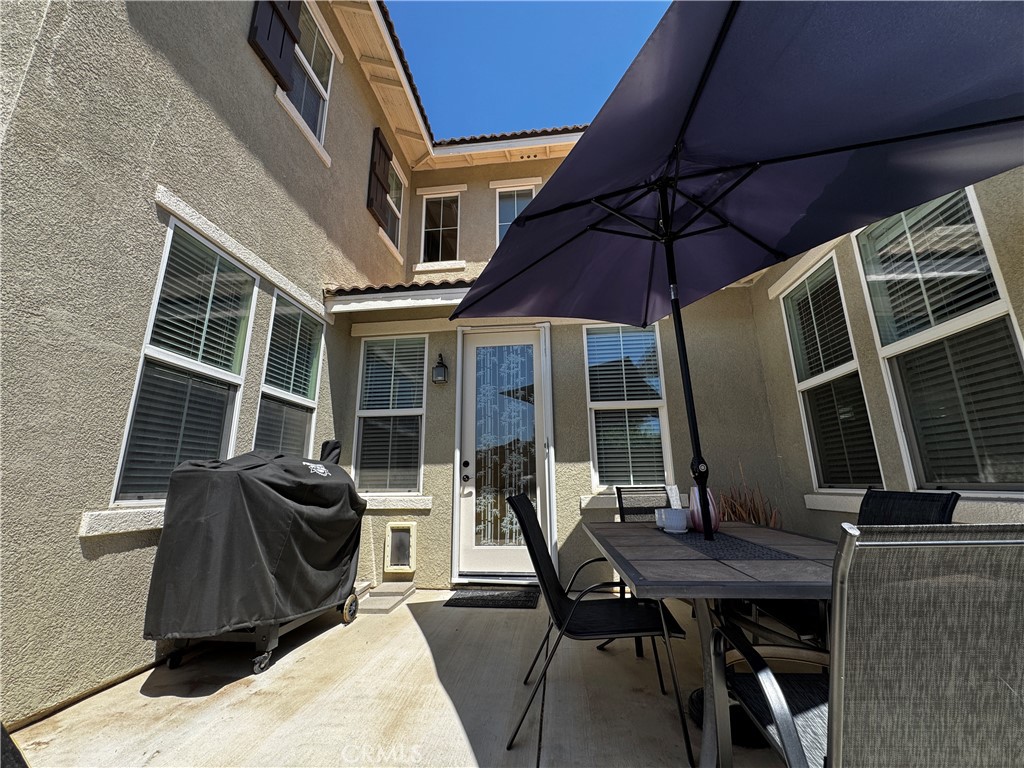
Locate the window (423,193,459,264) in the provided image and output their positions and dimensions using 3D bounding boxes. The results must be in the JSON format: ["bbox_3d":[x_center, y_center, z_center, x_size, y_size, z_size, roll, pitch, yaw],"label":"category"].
[{"bbox_3d":[-1.155,-2.546,6.743,0.600,1.200,0.100,-2,-14,6],"label":"window"}]

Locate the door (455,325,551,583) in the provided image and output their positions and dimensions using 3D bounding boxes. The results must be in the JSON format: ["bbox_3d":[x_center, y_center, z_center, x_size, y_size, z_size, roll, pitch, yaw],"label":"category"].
[{"bbox_3d":[-0.081,0.594,4.200,0.970,2.500,0.100,-2,-14,6],"label":"door"}]

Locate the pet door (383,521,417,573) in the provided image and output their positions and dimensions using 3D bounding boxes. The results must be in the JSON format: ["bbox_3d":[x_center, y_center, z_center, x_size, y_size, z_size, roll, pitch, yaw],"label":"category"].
[{"bbox_3d":[-1.081,1.580,4.025,0.310,0.465,0.060,-2,-14,6],"label":"pet door"}]

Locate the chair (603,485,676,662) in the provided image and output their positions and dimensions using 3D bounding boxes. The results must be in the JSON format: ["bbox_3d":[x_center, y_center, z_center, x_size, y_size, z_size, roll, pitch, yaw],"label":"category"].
[{"bbox_3d":[1.018,1.176,2.801,0.530,0.930,0.700,-2,-14,6],"label":"chair"}]

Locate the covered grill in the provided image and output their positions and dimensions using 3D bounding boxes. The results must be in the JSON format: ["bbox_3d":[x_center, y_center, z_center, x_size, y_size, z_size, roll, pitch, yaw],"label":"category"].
[{"bbox_3d":[-1.493,0.999,2.626,0.620,1.210,1.050,-5,-14,17],"label":"covered grill"}]

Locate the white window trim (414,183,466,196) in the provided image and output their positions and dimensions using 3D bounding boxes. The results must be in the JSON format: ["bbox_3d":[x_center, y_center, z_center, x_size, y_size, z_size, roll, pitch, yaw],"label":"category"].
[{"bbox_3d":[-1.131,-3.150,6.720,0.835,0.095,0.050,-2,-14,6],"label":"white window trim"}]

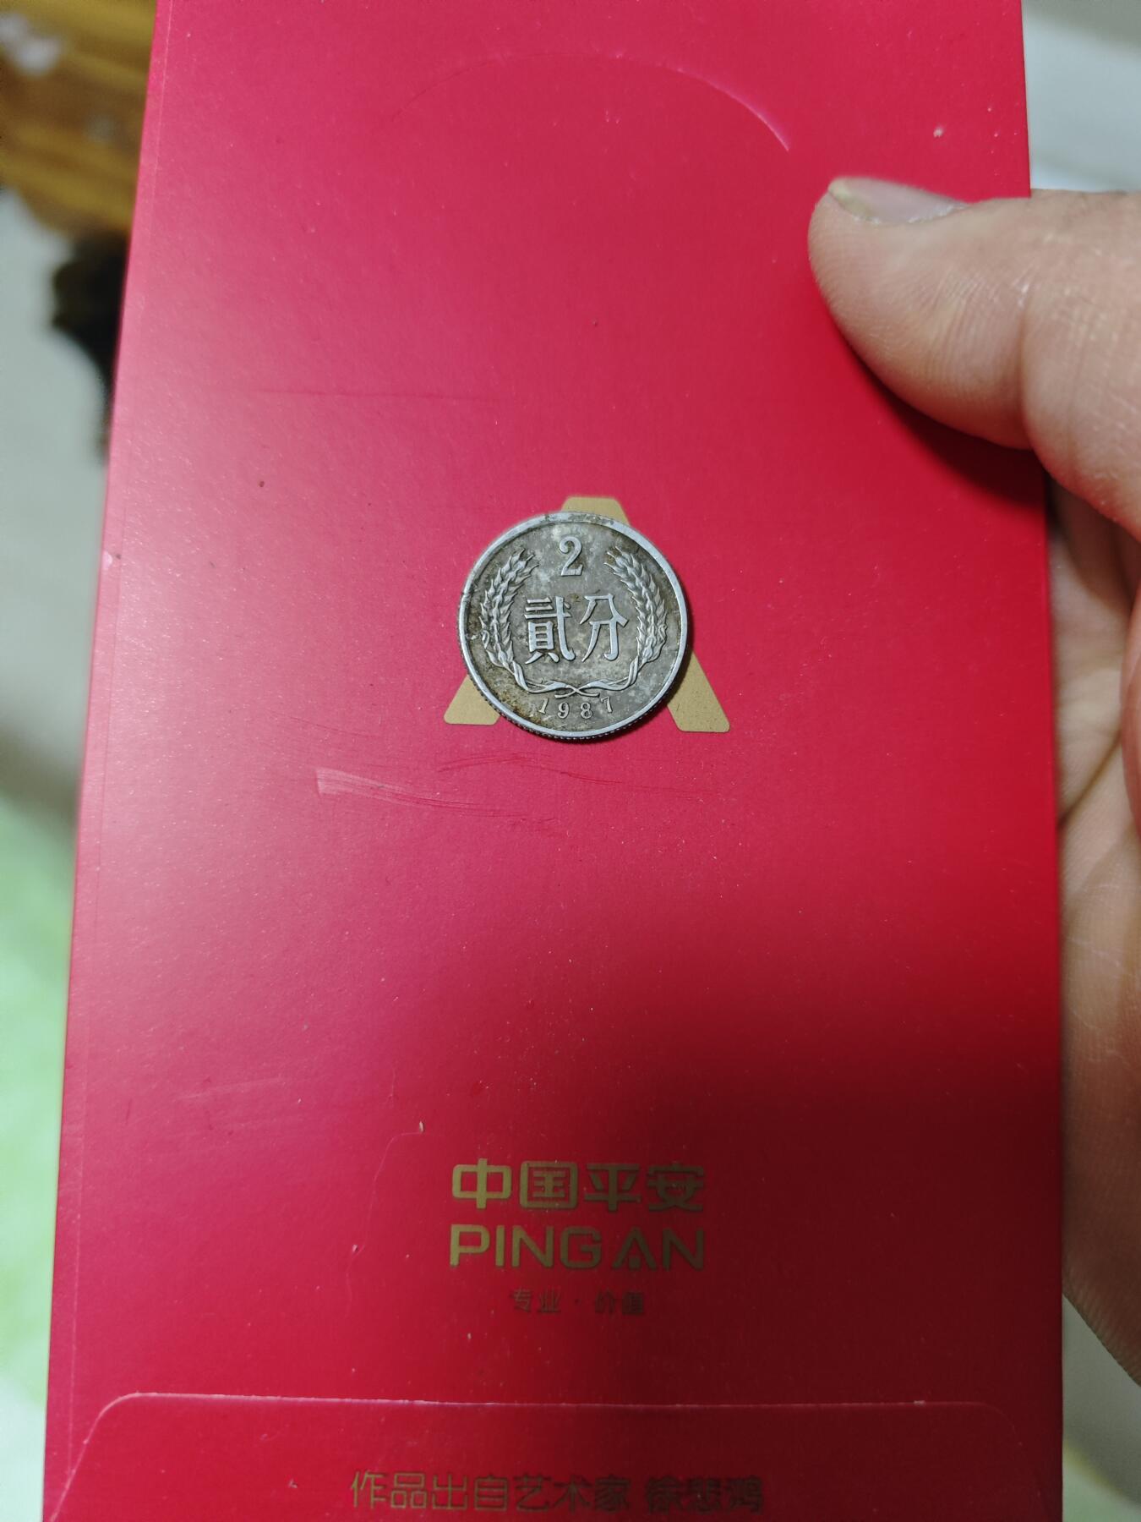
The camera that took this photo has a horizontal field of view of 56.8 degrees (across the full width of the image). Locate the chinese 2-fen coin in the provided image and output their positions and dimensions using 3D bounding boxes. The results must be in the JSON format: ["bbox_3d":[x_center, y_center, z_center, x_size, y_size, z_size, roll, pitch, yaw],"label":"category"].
[{"bbox_3d":[0.000,-0.012,0.097,0.021,0.002,0.021,2,83,-2],"label":"chinese 2-fen coin"}]

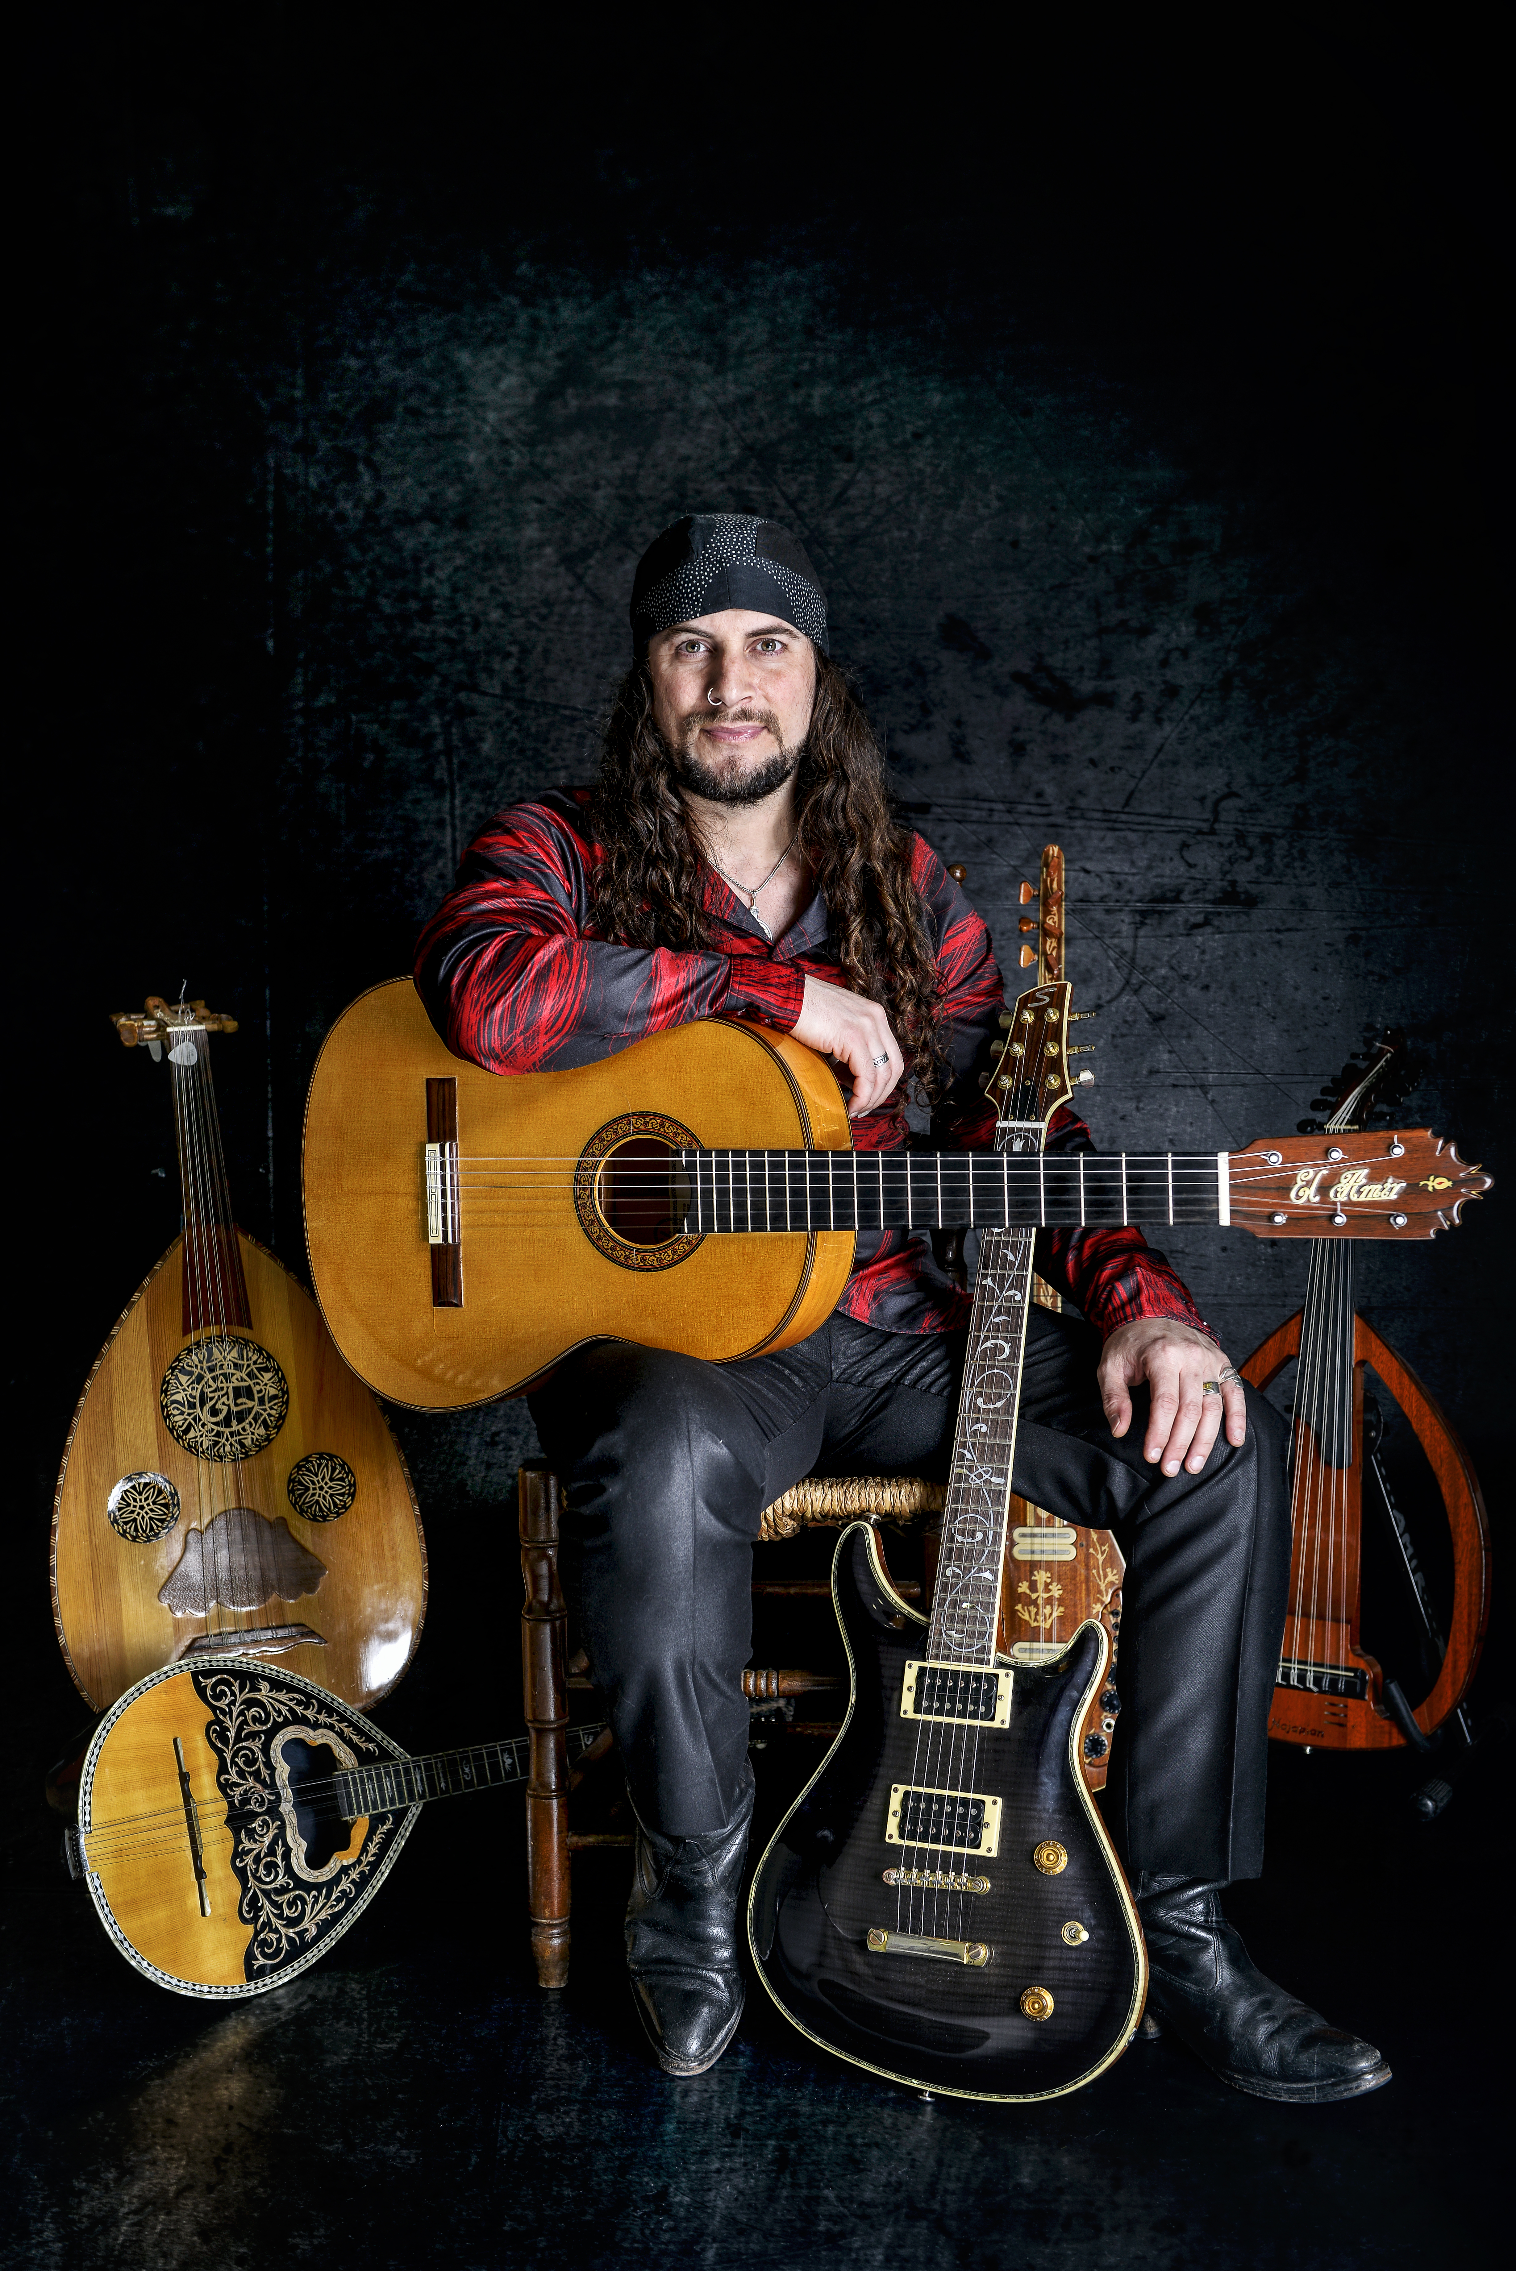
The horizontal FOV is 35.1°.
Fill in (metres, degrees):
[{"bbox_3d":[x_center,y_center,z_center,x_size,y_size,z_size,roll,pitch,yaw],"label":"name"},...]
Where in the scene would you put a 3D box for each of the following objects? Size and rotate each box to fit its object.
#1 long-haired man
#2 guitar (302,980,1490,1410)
[{"bbox_3d":[0.100,0.095,2.122,0.775,1.280,0.620,0,4,0],"label":"long-haired man"},{"bbox_3d":[0.076,0.043,1.916,1.000,0.365,0.110,-1,2,24],"label":"guitar"}]

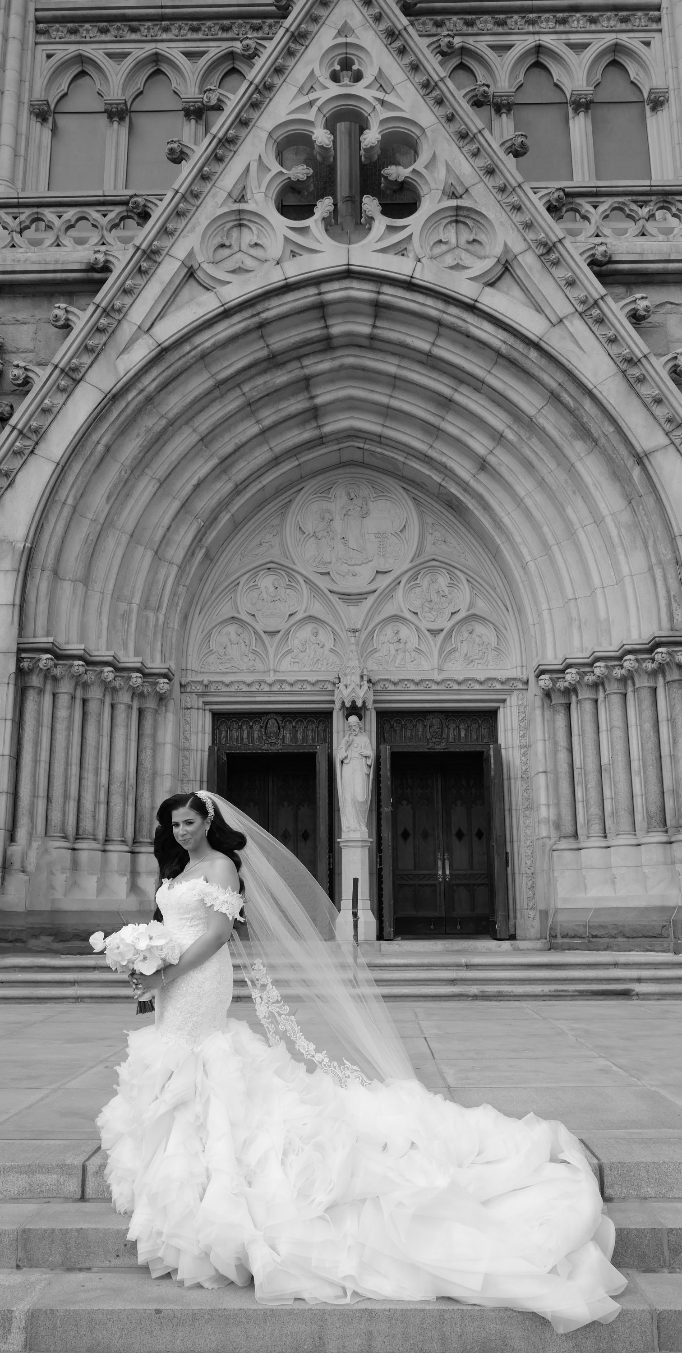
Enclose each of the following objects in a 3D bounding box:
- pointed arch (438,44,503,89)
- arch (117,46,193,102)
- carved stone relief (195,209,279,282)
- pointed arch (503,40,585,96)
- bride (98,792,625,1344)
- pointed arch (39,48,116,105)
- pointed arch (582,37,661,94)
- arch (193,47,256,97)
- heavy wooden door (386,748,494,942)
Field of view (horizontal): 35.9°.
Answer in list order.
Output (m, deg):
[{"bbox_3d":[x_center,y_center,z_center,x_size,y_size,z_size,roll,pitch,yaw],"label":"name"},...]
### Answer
[{"bbox_3d":[2.095,-10.254,17.952,1.320,1.112,0.320,-1,-14,1],"label":"pointed arch"},{"bbox_3d":[-3.162,-10.219,18.046,1.300,1.118,0.320,-1,-14,1],"label":"arch"},{"bbox_3d":[-1.483,-6.099,15.098,1.163,1.223,0.200,-1,-14,1],"label":"carved stone relief"},{"bbox_3d":[3.423,-10.268,17.930,1.334,1.132,0.320,-1,-14,1],"label":"pointed arch"},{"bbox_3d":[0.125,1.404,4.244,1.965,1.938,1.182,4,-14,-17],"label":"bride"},{"bbox_3d":[-4.488,-10.194,18.066,1.321,1.120,0.320,-1,-14,1],"label":"pointed arch"},{"bbox_3d":[4.730,-10.292,17.910,1.312,1.131,0.320,-1,-14,1],"label":"pointed arch"},{"bbox_3d":[-1.855,-10.212,18.019,1.314,1.095,0.320,-1,-14,1],"label":"arch"},{"bbox_3d":[1.485,2.468,15.696,1.584,2.723,0.120,-1,-14,1],"label":"heavy wooden door"}]

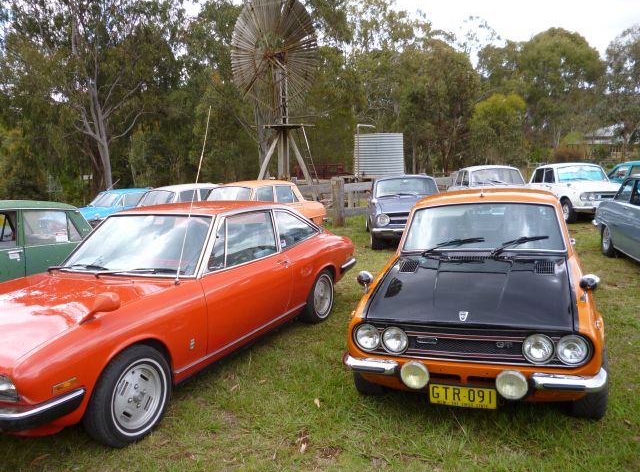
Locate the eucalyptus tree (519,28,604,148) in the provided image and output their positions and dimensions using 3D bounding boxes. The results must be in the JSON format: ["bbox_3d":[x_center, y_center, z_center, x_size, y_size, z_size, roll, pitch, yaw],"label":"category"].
[{"bbox_3d":[25.657,-15.511,55.000,9.137,13.067,9.137,2,8,25],"label":"eucalyptus tree"}]

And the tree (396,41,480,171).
[{"bbox_3d":[7.782,-8.374,34.000,5.254,8.932,5.254,0,8,13],"label":"tree"}]

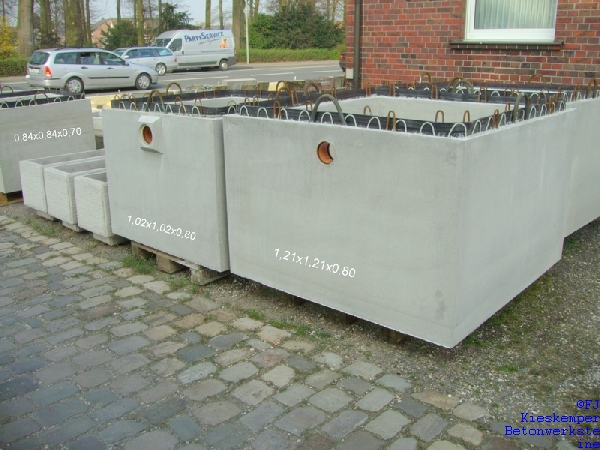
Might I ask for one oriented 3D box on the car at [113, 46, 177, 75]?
[{"bbox_3d":[-8.870,-8.620,32.000,4.600,1.470,1.760,-13,21,-36],"label":"car"}]

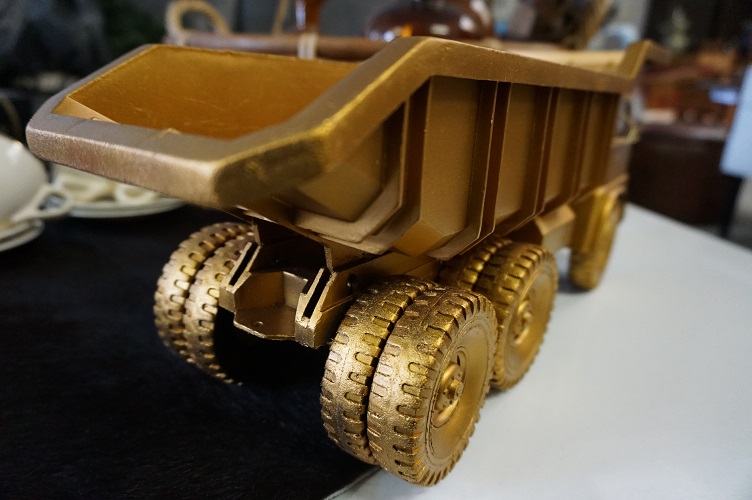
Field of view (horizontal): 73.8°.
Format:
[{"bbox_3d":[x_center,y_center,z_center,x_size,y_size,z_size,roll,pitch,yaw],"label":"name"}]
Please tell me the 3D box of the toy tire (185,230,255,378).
[{"bbox_3d":[-0.066,0.032,0.275,0.023,0.082,0.082,15,21,33],"label":"toy tire"}]

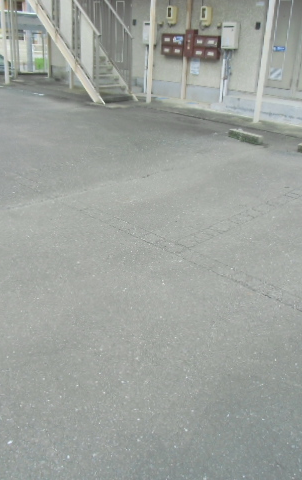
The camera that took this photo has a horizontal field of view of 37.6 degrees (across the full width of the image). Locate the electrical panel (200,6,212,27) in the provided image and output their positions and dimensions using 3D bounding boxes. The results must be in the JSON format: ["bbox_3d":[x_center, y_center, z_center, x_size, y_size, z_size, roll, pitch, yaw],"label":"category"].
[{"bbox_3d":[1.278,-5.162,10.261,0.175,0.380,0.165,22,30,36],"label":"electrical panel"}]

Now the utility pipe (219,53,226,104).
[{"bbox_3d":[1.692,-3.799,10.428,0.060,1.060,0.060,22,30,36],"label":"utility pipe"}]

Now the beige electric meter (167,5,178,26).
[{"bbox_3d":[0.518,-5.490,10.853,0.175,0.370,0.165,22,30,36],"label":"beige electric meter"}]

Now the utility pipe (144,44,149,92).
[{"bbox_3d":[-0.105,-4.334,11.294,0.080,1.160,0.080,23,31,37],"label":"utility pipe"}]

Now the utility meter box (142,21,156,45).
[{"bbox_3d":[0.021,-5.293,11.362,0.355,0.520,0.165,22,30,36],"label":"utility meter box"}]

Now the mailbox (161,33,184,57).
[{"bbox_3d":[0.539,-4.632,10.510,0.570,0.470,0.160,23,31,37],"label":"mailbox"}]

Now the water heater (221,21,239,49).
[{"bbox_3d":[1.690,-4.365,9.466,0.330,0.510,0.160,23,31,37],"label":"water heater"}]

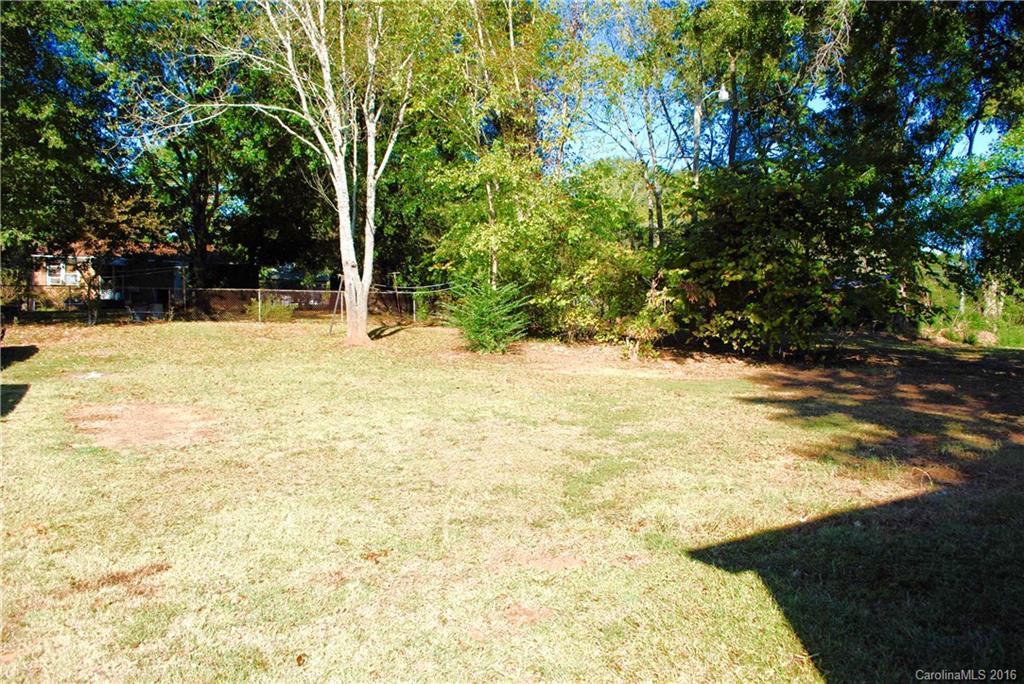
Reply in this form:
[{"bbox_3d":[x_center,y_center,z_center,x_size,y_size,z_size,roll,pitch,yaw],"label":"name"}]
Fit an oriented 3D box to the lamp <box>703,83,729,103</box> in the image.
[{"bbox_3d":[6.356,-7.793,24.000,0.780,0.620,0.360,1,5,12],"label":"lamp"}]

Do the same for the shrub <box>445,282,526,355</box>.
[{"bbox_3d":[-0.590,-0.638,18.500,1.930,1.700,1.850,0,5,0],"label":"shrub"}]

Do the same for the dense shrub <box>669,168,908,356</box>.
[{"bbox_3d":[6.693,-2.021,18.600,5.600,4.350,4.200,0,5,0],"label":"dense shrub"}]

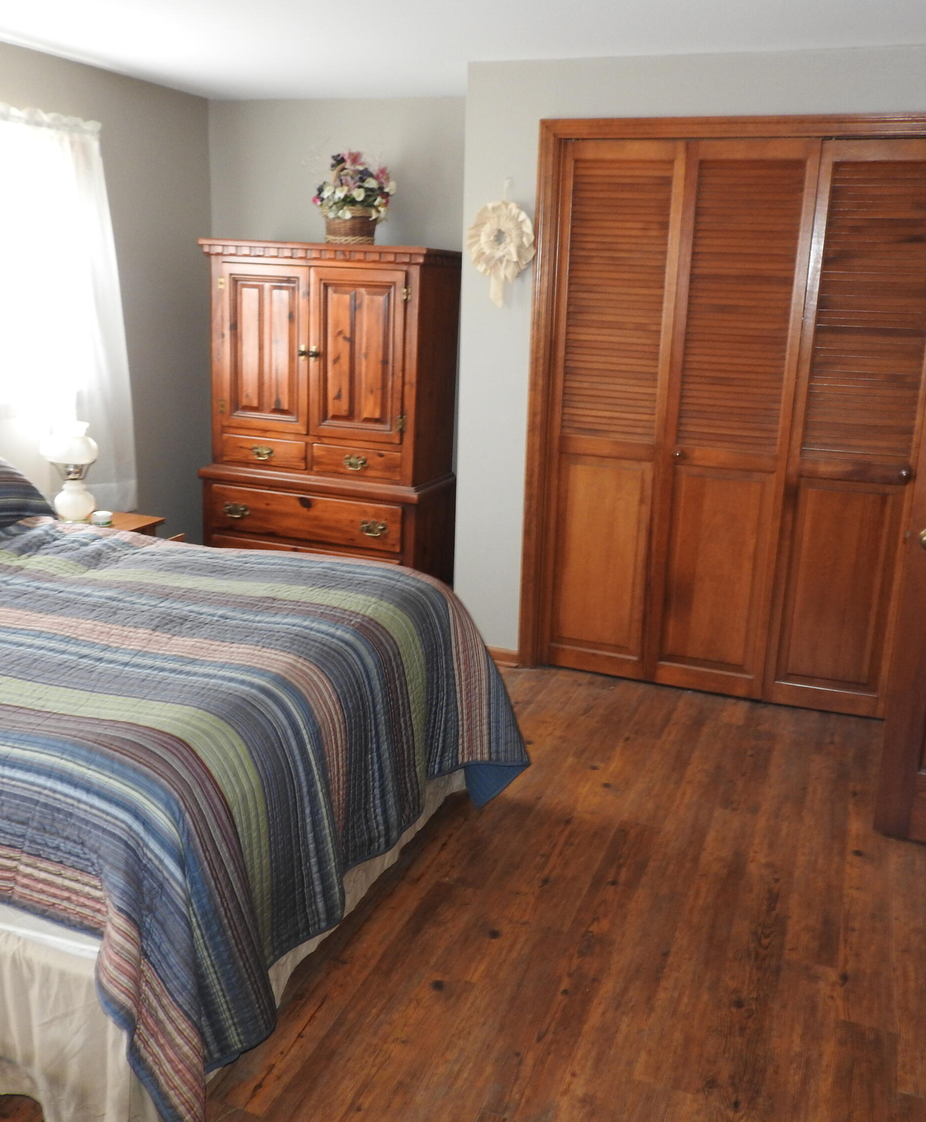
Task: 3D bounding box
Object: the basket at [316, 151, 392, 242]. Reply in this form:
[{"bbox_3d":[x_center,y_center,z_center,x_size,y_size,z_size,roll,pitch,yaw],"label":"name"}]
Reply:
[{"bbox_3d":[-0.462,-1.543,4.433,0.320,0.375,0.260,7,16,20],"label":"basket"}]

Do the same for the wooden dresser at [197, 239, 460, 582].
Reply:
[{"bbox_3d":[-0.616,-0.577,4.789,1.100,1.670,0.470,7,16,20],"label":"wooden dresser"}]

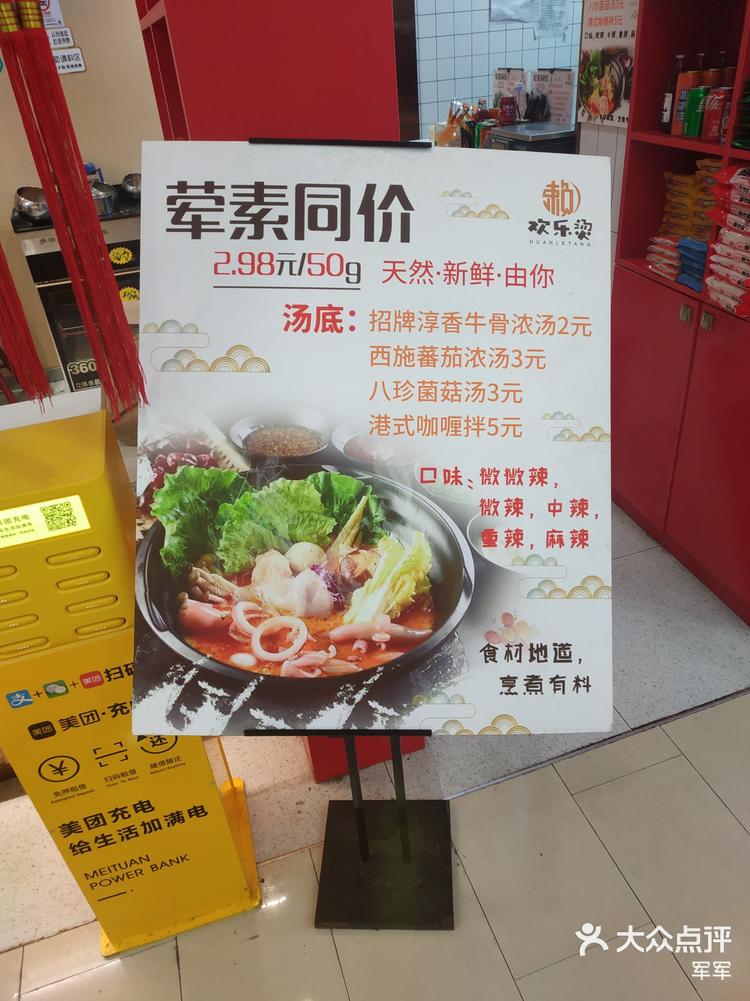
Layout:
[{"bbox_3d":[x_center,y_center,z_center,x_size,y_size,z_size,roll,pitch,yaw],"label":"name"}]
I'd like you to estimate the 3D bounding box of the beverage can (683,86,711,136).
[{"bbox_3d":[0.851,-1.015,1.815,0.066,0.115,0.066,15,38,29],"label":"beverage can"}]

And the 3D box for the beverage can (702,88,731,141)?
[{"bbox_3d":[0.861,-0.965,1.736,0.066,0.115,0.066,16,39,30],"label":"beverage can"}]

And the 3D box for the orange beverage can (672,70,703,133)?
[{"bbox_3d":[0.841,-1.074,1.875,0.058,0.146,0.058,-5,34,3],"label":"orange beverage can"}]

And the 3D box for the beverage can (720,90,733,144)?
[{"bbox_3d":[0.882,-0.933,1.684,0.066,0.115,0.066,16,39,31],"label":"beverage can"}]

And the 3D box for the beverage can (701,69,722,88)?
[{"bbox_3d":[0.898,-1.074,1.869,0.058,0.146,0.058,15,39,29],"label":"beverage can"}]

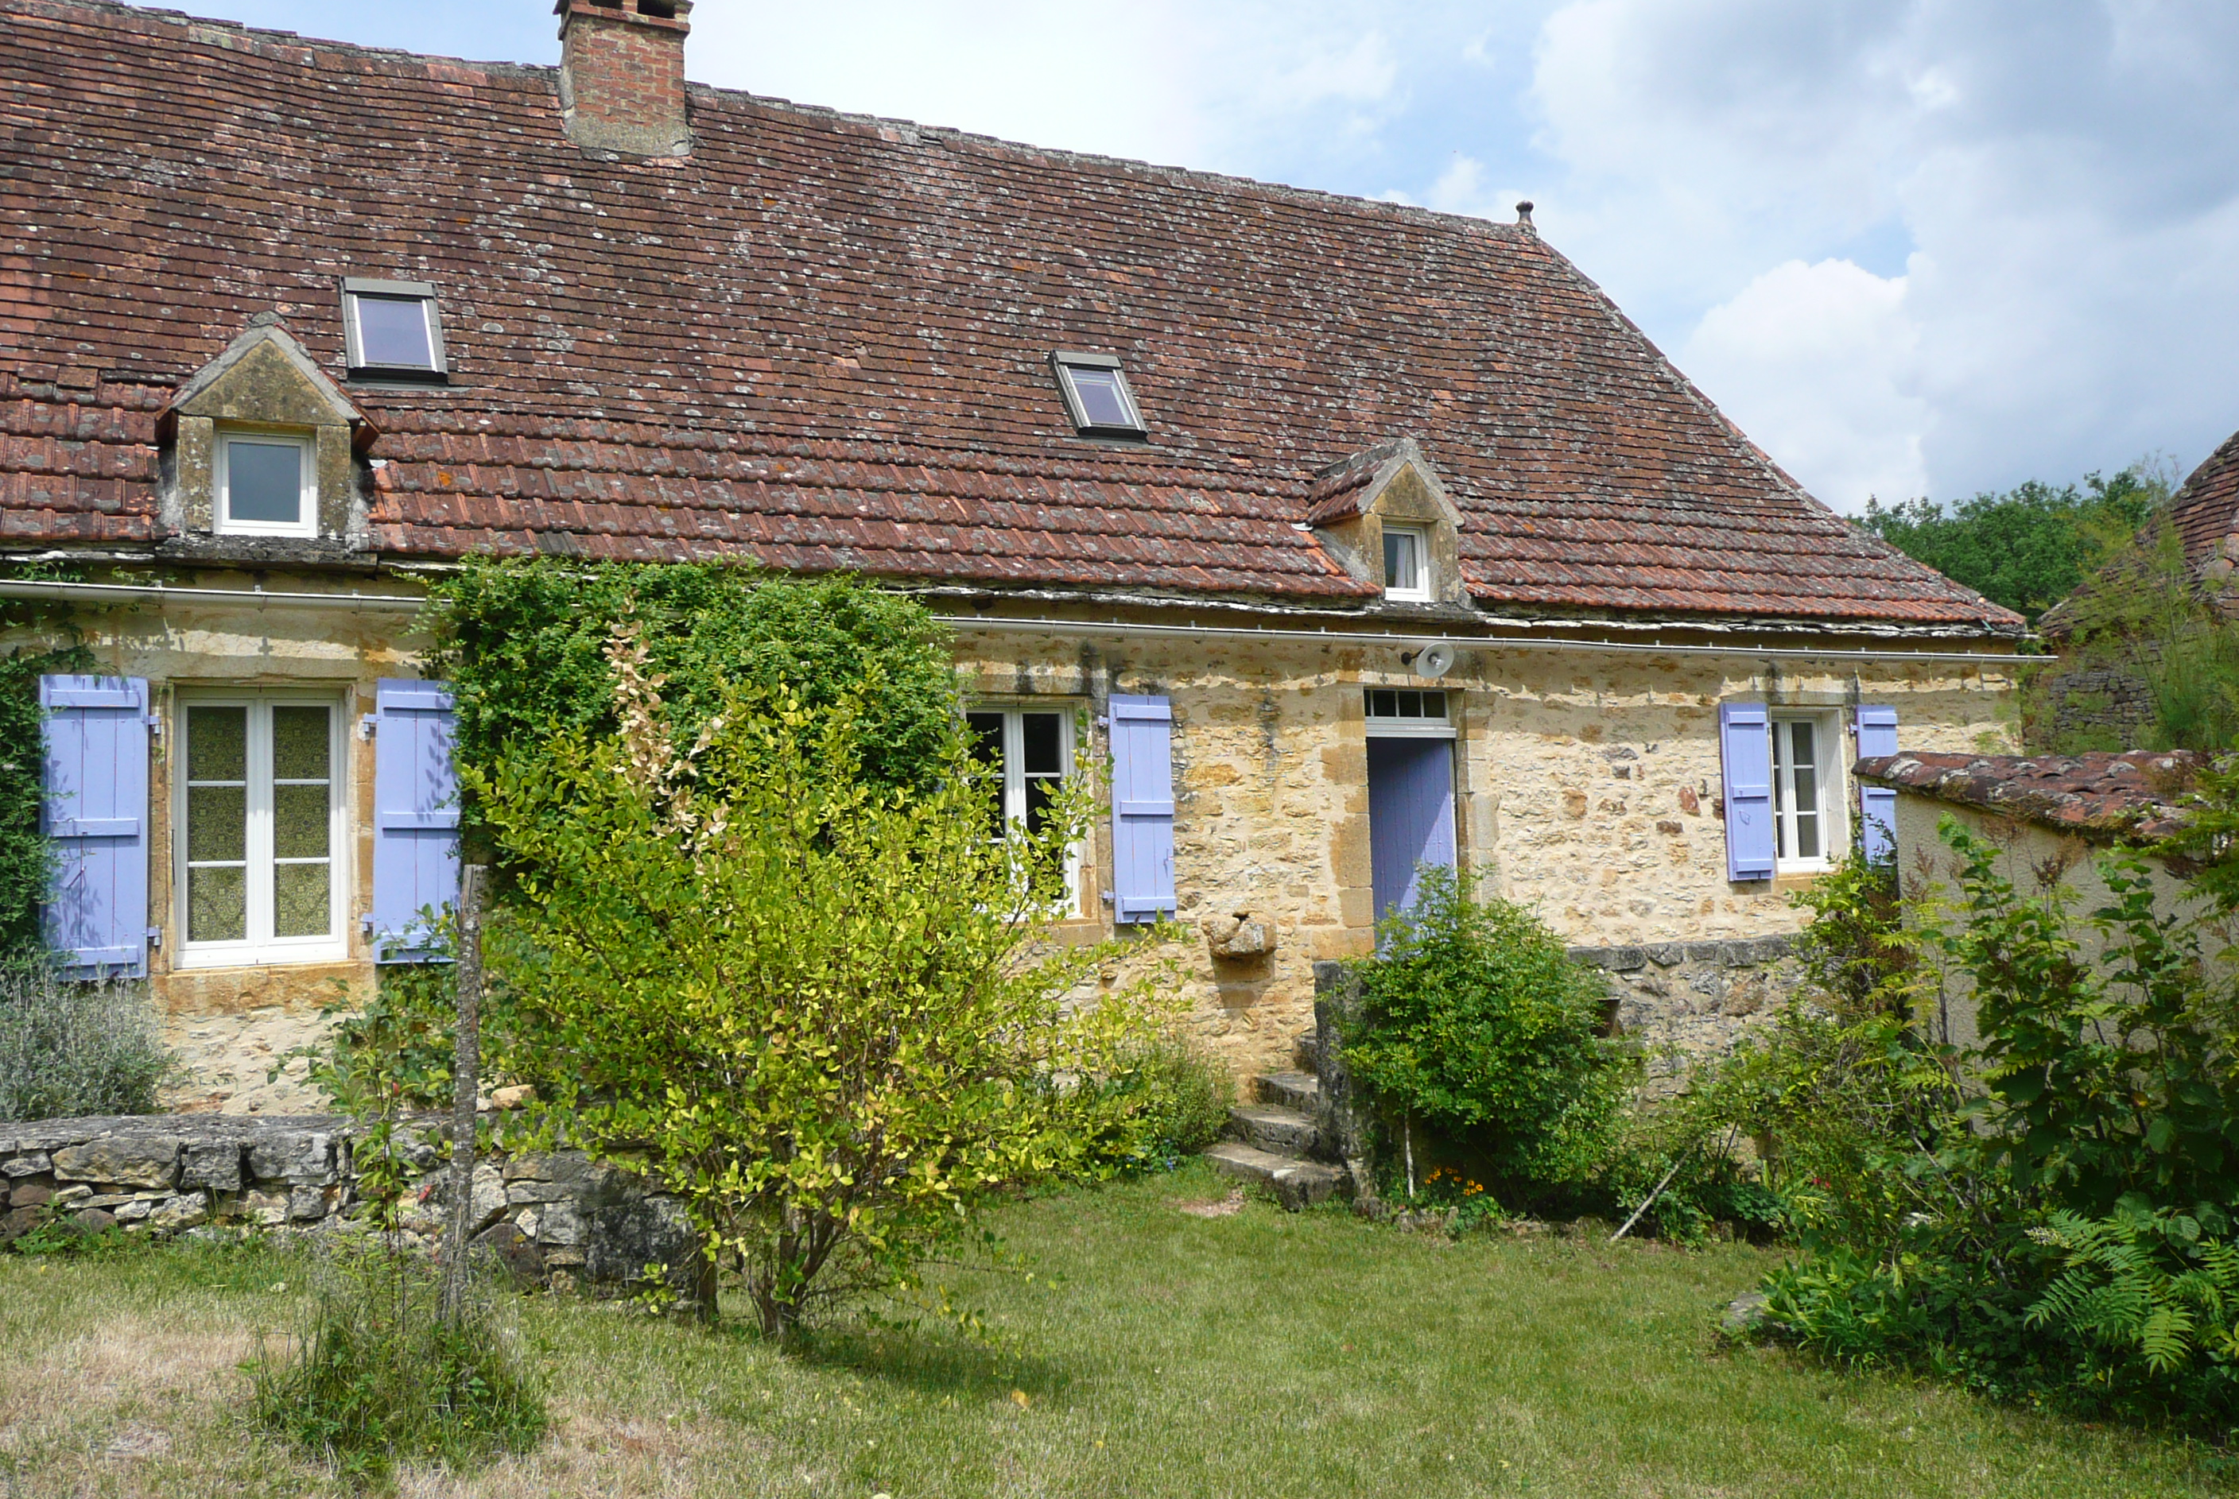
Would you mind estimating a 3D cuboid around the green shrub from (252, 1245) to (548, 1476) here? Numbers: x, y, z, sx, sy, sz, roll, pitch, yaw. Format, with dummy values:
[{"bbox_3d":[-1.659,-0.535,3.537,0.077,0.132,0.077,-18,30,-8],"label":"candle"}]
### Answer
[{"bbox_3d":[-2.027,1.722,5.100,0.760,0.500,0.650,-2,-3,0],"label":"green shrub"}]

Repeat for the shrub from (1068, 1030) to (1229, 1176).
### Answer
[{"bbox_3d":[0.176,2.028,10.419,0.880,0.780,0.650,0,-3,-31],"label":"shrub"}]

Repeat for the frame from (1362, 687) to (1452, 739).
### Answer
[{"bbox_3d":[1.995,-0.255,12.621,0.860,0.350,0.100,0,-4,-27],"label":"frame"}]

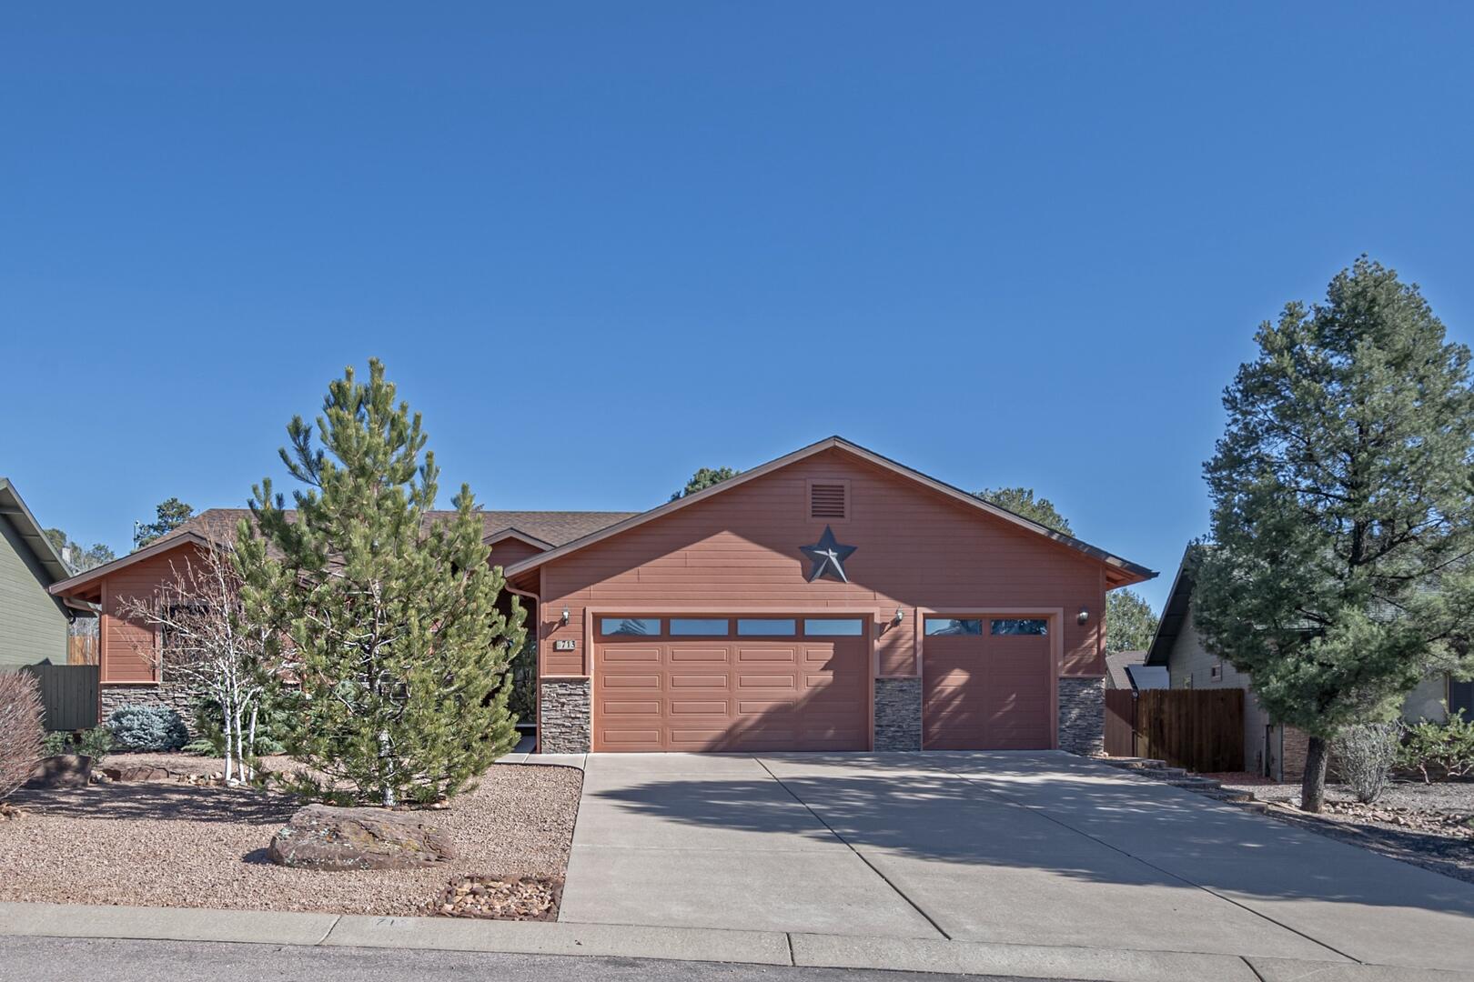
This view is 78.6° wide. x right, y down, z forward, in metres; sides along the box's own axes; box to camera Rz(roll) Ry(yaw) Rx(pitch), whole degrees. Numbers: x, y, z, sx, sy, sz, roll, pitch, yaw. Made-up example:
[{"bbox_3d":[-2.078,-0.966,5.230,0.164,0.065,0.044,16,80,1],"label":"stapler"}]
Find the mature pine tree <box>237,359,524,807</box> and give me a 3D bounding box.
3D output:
[{"bbox_3d":[-4.503,1.152,11.400,3.600,5.700,3.600,0,-4,-4],"label":"mature pine tree"}]

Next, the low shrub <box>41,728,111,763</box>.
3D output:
[{"bbox_3d":[-11.144,4.277,15.200,1.200,0.650,1.000,0,-4,-4],"label":"low shrub"}]

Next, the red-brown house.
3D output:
[{"bbox_3d":[-2.991,2.293,21.261,19.800,5.500,12.600,0,-4,-4],"label":"red-brown house"}]

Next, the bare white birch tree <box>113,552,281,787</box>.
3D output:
[{"bbox_3d":[-7.493,2.453,12.700,2.500,3.400,2.300,0,-4,-4],"label":"bare white birch tree"}]

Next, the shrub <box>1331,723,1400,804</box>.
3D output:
[{"bbox_3d":[8.803,3.795,12.600,1.000,1.150,1.000,0,-4,-4],"label":"shrub"}]

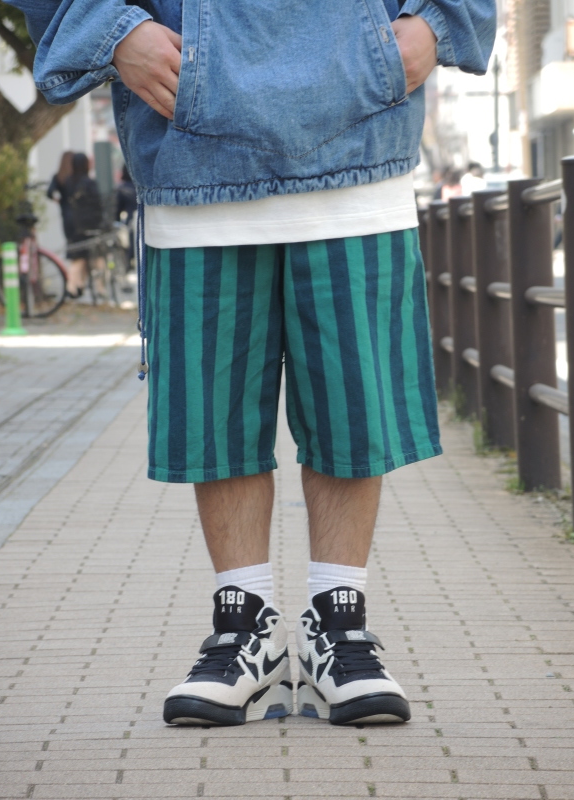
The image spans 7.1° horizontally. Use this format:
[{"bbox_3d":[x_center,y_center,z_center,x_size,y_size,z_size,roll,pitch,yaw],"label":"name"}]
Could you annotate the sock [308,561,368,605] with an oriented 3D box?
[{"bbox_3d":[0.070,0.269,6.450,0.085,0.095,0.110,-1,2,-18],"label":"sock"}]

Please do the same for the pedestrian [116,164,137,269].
[{"bbox_3d":[-1.981,-2.158,58.500,0.460,1.640,0.330,-1,2,0],"label":"pedestrian"}]

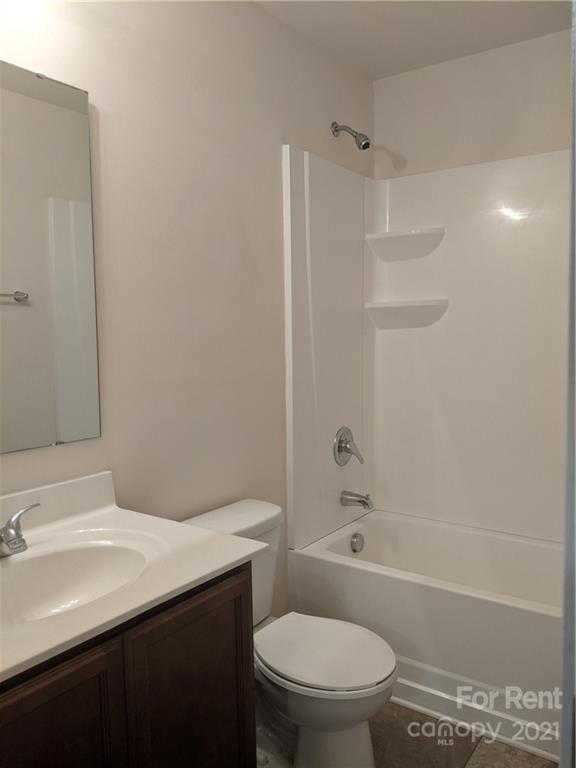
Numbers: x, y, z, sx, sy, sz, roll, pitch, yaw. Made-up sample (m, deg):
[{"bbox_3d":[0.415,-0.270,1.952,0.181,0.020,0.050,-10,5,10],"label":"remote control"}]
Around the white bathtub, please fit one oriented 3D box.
[{"bbox_3d":[0.822,0.890,2.240,1.520,0.450,0.690,3,6,36],"label":"white bathtub"}]

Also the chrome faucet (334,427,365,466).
[{"bbox_3d":[0.286,0.276,2.594,0.108,0.180,0.178,3,6,36],"label":"chrome faucet"}]

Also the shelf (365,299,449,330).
[{"bbox_3d":[0.522,-0.305,2.665,0.357,0.122,0.115,3,6,36],"label":"shelf"}]

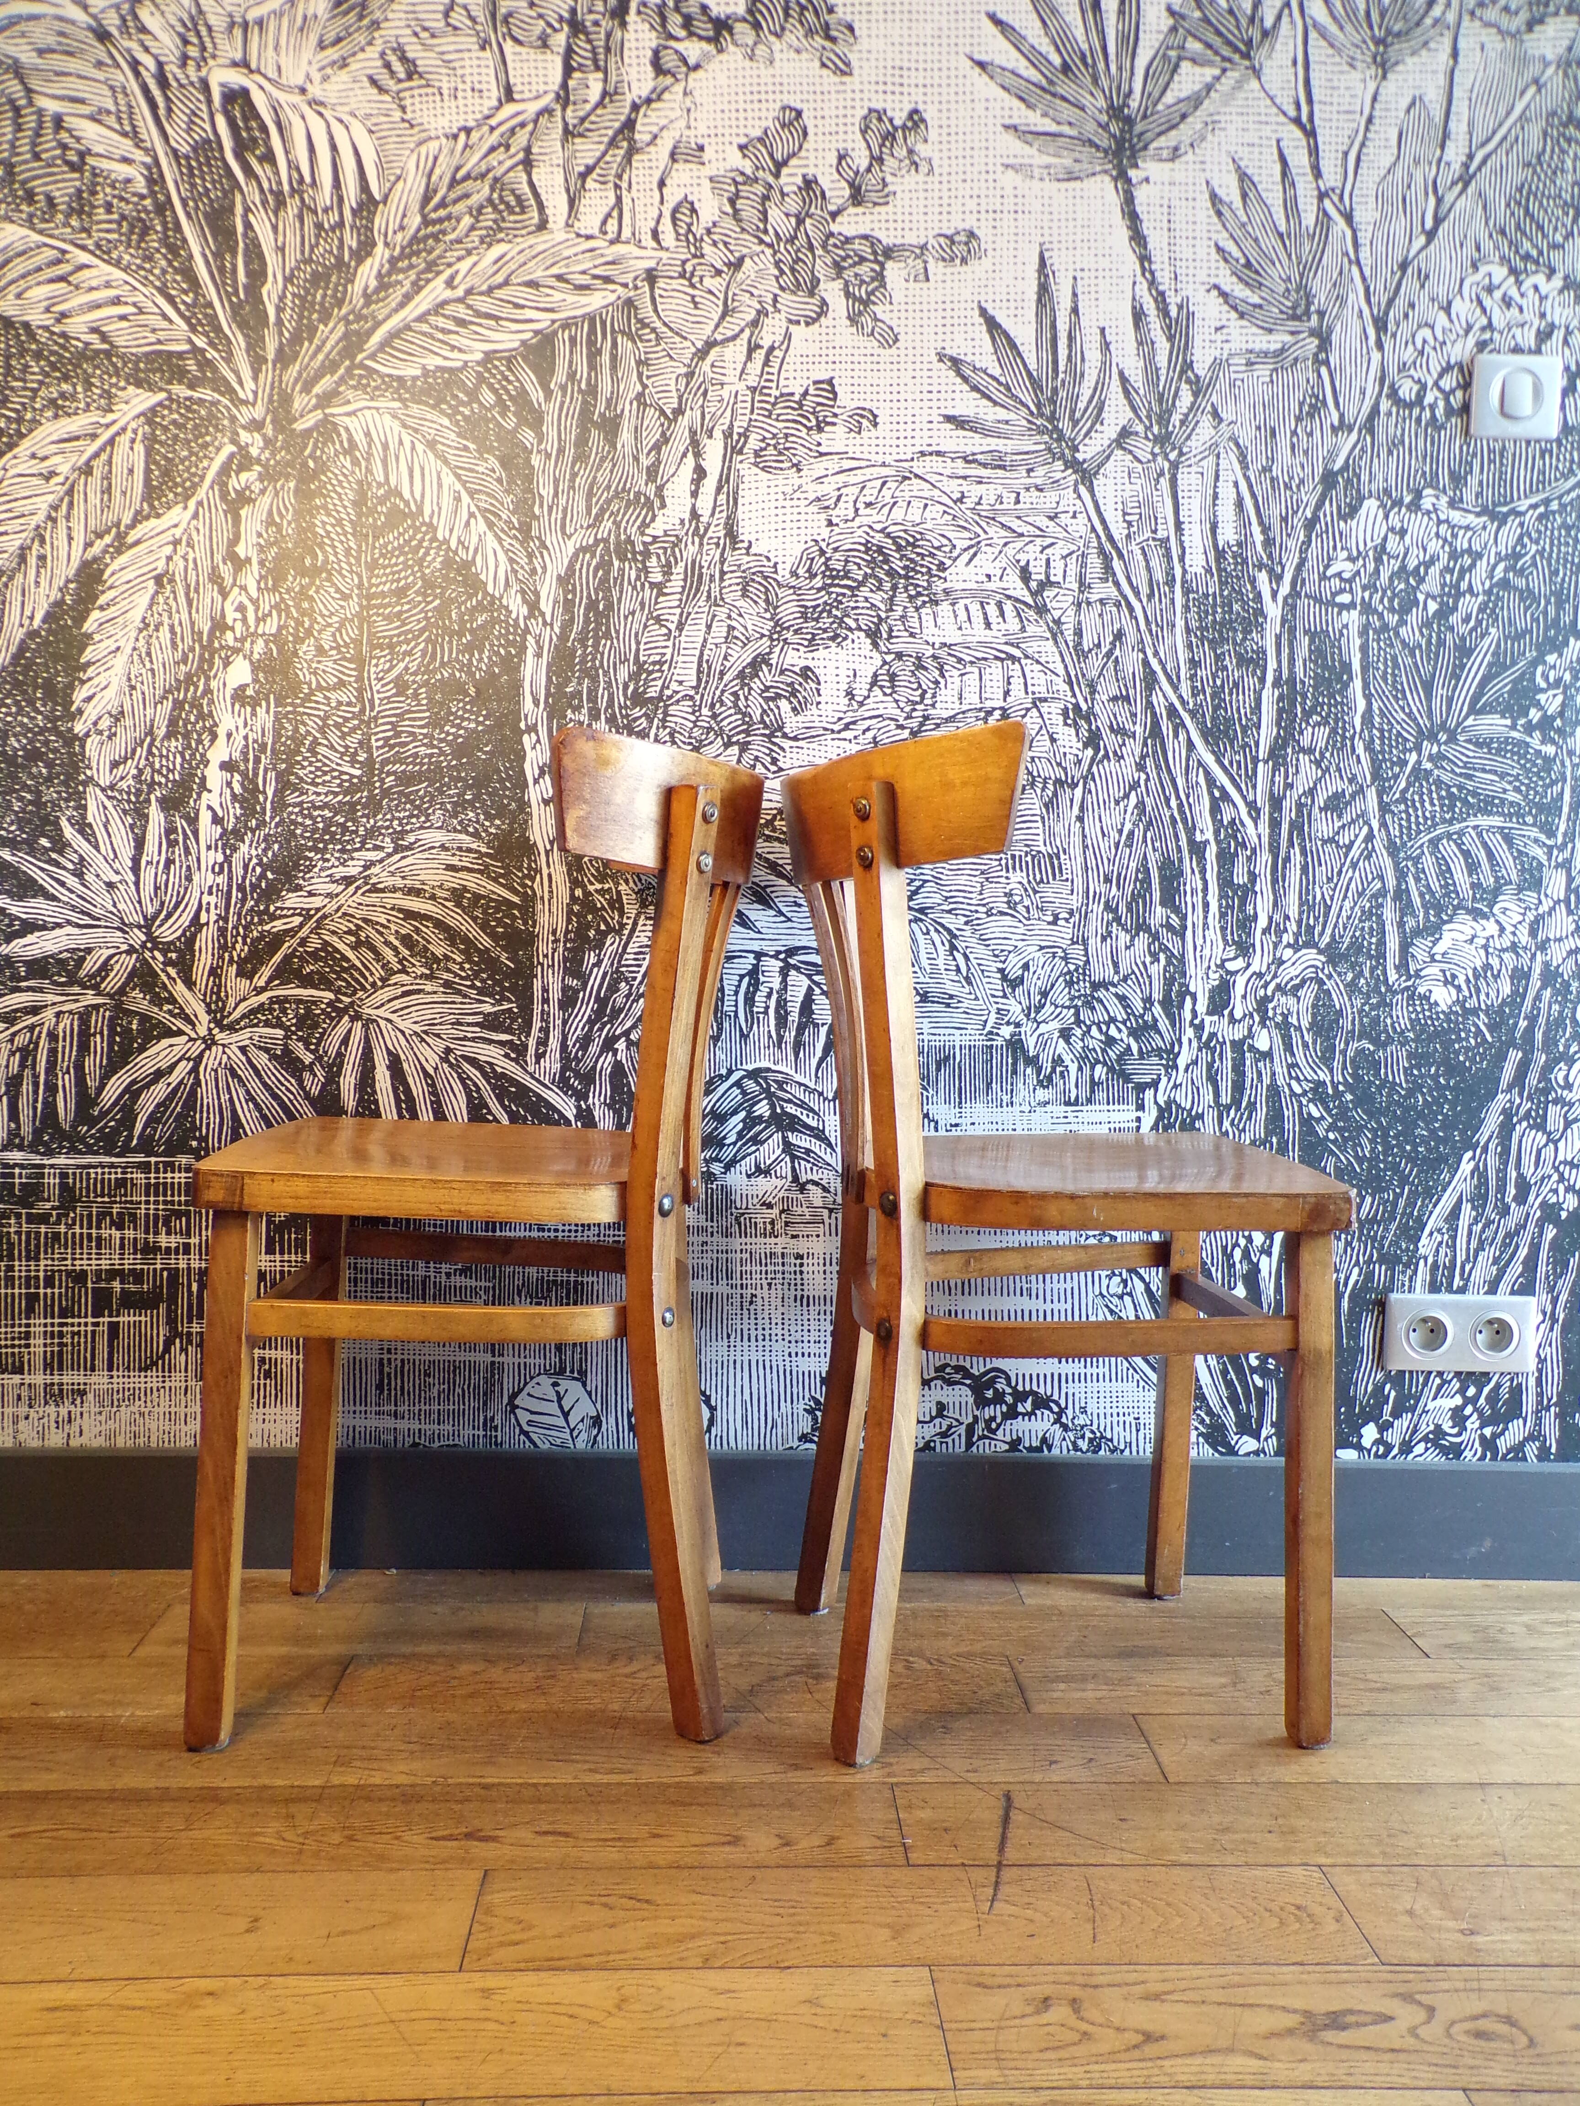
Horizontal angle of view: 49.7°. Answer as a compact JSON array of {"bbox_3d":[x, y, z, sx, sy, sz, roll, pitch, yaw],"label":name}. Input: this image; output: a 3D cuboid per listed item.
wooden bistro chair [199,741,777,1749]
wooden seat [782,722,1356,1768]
[{"bbox_3d":[-0.255,0.141,1.512,0.450,0.815,0.390,1,4,-2],"label":"wooden bistro chair"},{"bbox_3d":[0.214,0.148,1.520,0.450,0.820,0.390,1,4,-7],"label":"wooden seat"}]

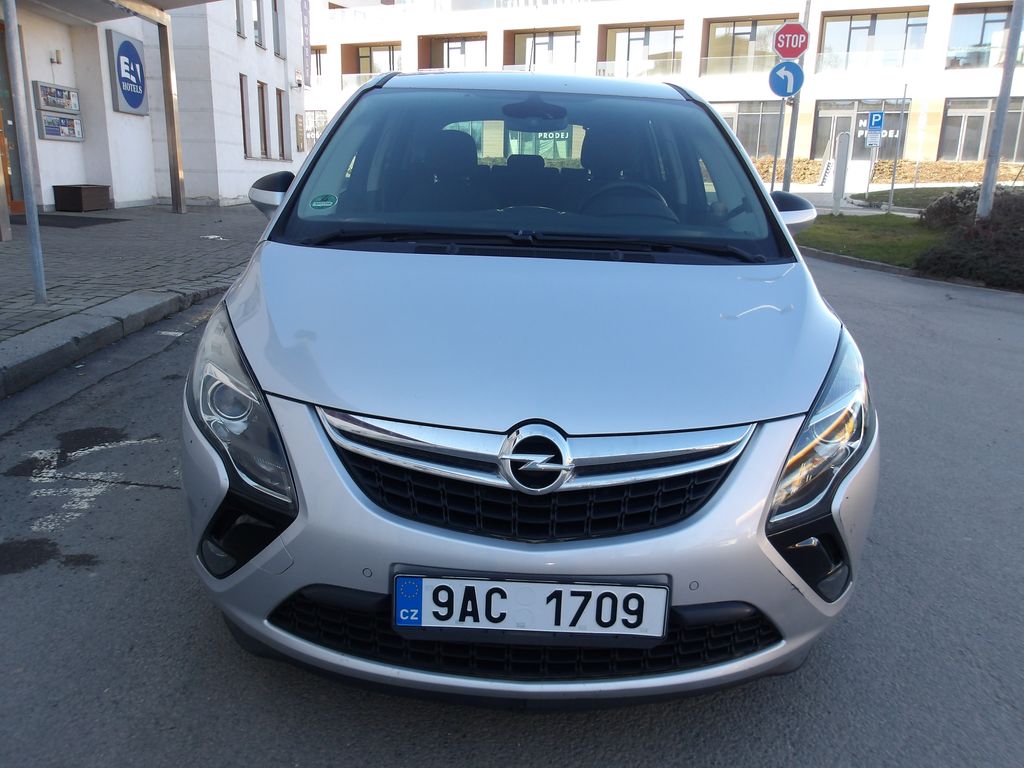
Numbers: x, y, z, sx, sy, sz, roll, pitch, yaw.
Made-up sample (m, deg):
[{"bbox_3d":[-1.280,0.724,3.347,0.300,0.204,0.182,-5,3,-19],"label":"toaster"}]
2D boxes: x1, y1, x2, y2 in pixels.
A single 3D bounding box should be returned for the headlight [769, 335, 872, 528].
[{"bbox_3d":[0.720,0.077,1.887,0.365,0.380,0.540,2,14,1],"label":"headlight"}]

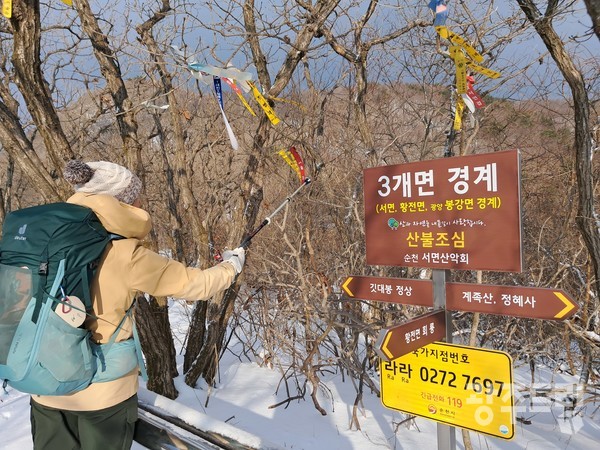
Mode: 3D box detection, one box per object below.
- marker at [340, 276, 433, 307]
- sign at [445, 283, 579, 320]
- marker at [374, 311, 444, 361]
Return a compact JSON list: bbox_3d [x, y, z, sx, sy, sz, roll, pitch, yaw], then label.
[{"bbox_3d":[0.421,0.320,2.317,0.531,0.120,0.030,-2,0,43],"label":"marker"},{"bbox_3d":[0.857,0.312,1.922,0.522,0.120,0.030,-2,0,43],"label":"sign"},{"bbox_3d":[0.462,0.446,1.901,0.030,0.120,0.523,-2,0,43],"label":"marker"}]

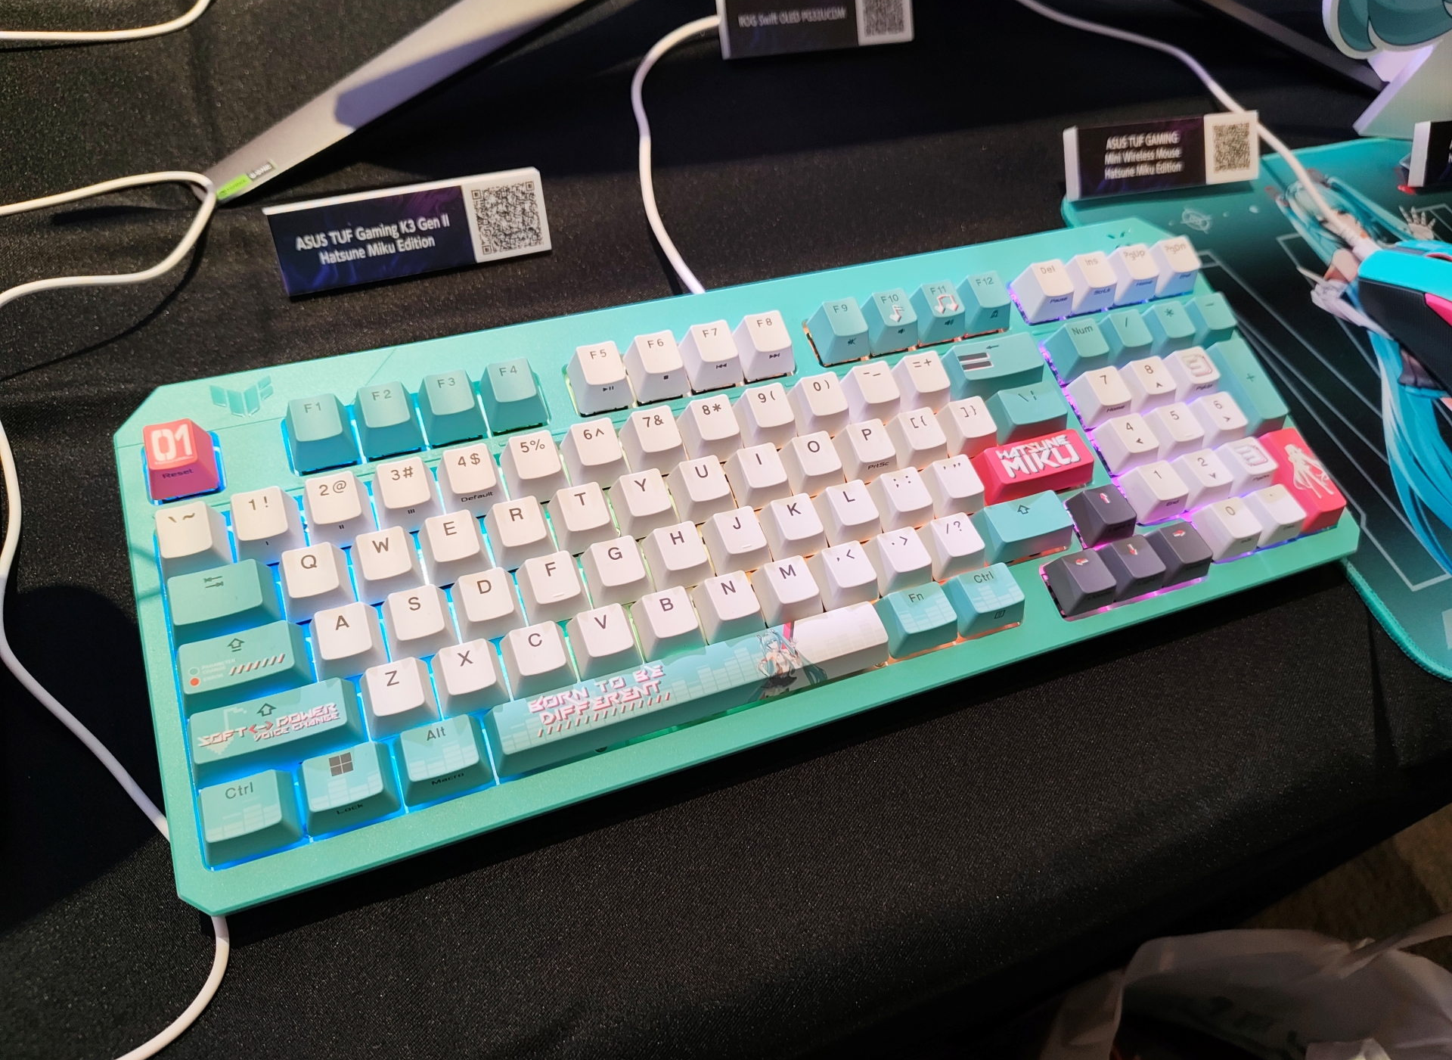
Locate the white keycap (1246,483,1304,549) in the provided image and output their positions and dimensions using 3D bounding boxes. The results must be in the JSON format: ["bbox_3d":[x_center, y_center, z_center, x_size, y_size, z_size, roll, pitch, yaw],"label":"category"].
[{"bbox_3d":[0.187,-0.006,0.345,0.018,0.009,0.018,-14,69,-17],"label":"white keycap"}]

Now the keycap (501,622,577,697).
[{"bbox_3d":[-0.052,0.035,0.278,0.018,0.009,0.018,-14,69,-17],"label":"keycap"}]

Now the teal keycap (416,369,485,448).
[{"bbox_3d":[-0.084,-0.038,0.307,0.018,0.013,0.018,-14,67,-17],"label":"teal keycap"}]

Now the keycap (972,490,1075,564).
[{"bbox_3d":[0.097,-0.001,0.325,0.032,0.010,0.018,-14,68,-17],"label":"keycap"}]

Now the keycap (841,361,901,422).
[{"bbox_3d":[0.049,-0.045,0.336,0.018,0.013,0.018,-14,67,-17],"label":"keycap"}]

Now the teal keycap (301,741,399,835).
[{"bbox_3d":[-0.096,0.064,0.255,0.023,0.010,0.018,-14,67,-17],"label":"teal keycap"}]

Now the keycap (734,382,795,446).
[{"bbox_3d":[0.014,-0.036,0.324,0.018,0.012,0.018,-14,68,-17],"label":"keycap"}]

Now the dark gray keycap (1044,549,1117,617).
[{"bbox_3d":[0.114,0.016,0.320,0.018,0.010,0.018,-14,68,-17],"label":"dark gray keycap"}]

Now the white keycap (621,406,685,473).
[{"bbox_3d":[-0.021,-0.027,0.313,0.018,0.011,0.018,-14,68,-17],"label":"white keycap"}]

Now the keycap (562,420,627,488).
[{"bbox_3d":[-0.039,-0.023,0.307,0.018,0.011,0.018,-14,68,-17],"label":"keycap"}]

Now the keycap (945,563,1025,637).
[{"bbox_3d":[0.081,0.021,0.311,0.023,0.010,0.018,-14,68,-17],"label":"keycap"}]

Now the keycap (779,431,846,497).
[{"bbox_3d":[0.029,-0.021,0.322,0.018,0.011,0.018,-14,67,-17],"label":"keycap"}]

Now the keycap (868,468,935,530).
[{"bbox_3d":[0.057,-0.011,0.321,0.018,0.008,0.018,-14,69,-17],"label":"keycap"}]

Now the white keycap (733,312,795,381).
[{"bbox_3d":[0.013,-0.062,0.335,0.018,0.012,0.018,-14,69,-17],"label":"white keycap"}]

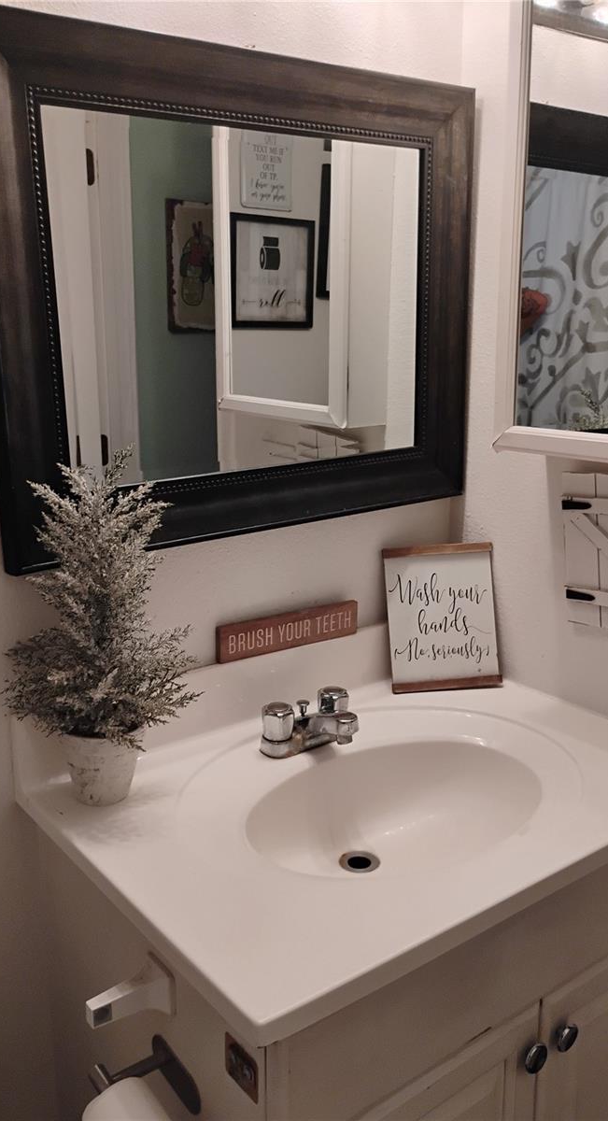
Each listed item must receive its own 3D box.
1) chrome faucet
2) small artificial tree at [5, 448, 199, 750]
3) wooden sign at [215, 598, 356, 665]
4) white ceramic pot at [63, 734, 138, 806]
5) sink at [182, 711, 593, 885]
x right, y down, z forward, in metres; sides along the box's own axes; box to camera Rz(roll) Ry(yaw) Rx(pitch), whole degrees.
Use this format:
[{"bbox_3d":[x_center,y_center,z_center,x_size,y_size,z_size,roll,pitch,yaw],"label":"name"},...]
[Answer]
[{"bbox_3d":[0.033,0.240,1.315,0.155,0.070,0.137,-11,16,-35],"label":"chrome faucet"},{"bbox_3d":[-0.258,0.048,1.143,0.240,0.365,0.225,-11,16,-35],"label":"small artificial tree"},{"bbox_3d":[-0.019,0.105,1.408,0.256,0.057,0.016,-11,16,-35],"label":"wooden sign"},{"bbox_3d":[-0.264,0.262,1.196,0.095,0.098,0.095,-2,13,0],"label":"white ceramic pot"},{"bbox_3d":[0.098,0.362,1.245,0.585,0.140,0.450,-11,16,-35],"label":"sink"}]

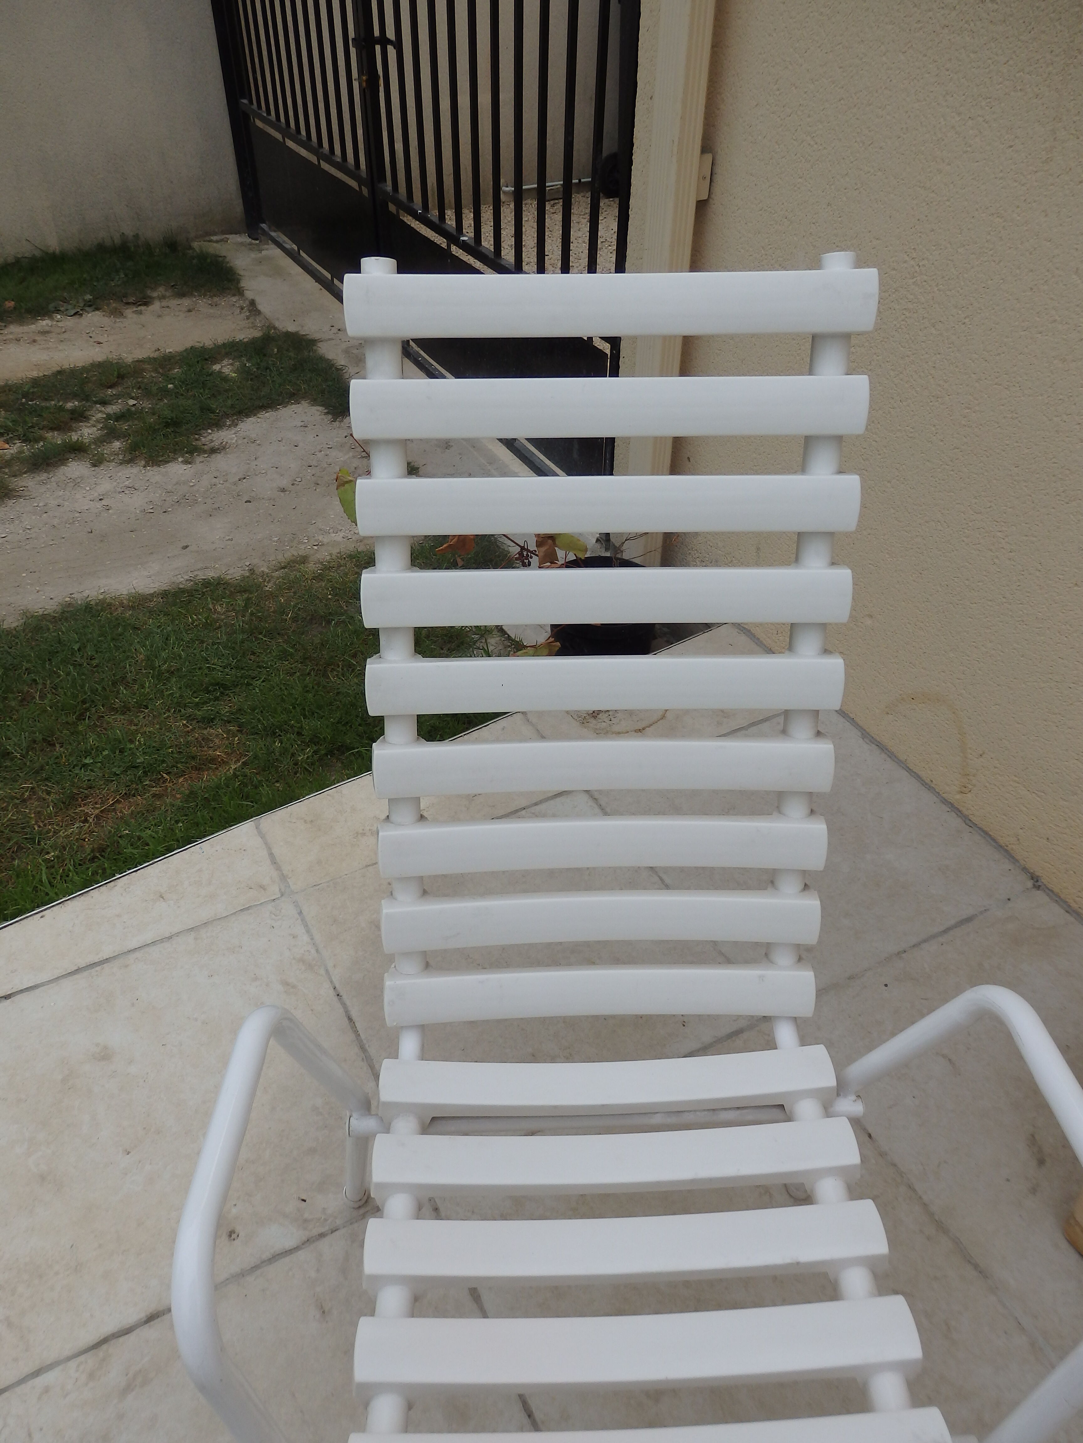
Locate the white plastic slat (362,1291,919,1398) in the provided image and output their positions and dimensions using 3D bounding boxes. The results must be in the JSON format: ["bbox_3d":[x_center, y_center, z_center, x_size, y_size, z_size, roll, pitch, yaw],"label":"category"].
[{"bbox_3d":[0.089,0.579,0.966,0.513,0.050,0.058,-1,34,-2],"label":"white plastic slat"}]

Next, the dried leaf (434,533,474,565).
[{"bbox_3d":[-0.190,-0.392,2.300,0.095,0.090,0.045,1,40,0],"label":"dried leaf"}]

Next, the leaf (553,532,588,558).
[{"bbox_3d":[0.059,-0.402,2.300,0.085,0.075,0.045,1,40,0],"label":"leaf"}]

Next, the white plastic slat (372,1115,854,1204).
[{"bbox_3d":[0.080,0.469,1.118,0.513,0.050,0.058,-1,34,-2],"label":"white plastic slat"}]

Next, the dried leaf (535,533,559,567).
[{"bbox_3d":[0.011,-0.389,2.300,0.060,0.090,0.040,1,40,0],"label":"dried leaf"}]

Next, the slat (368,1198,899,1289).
[{"bbox_3d":[0.084,0.524,1.043,0.513,0.050,0.058,-1,34,-2],"label":"slat"}]

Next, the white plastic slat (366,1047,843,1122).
[{"bbox_3d":[0.076,0.414,1.197,0.513,0.050,0.058,-1,34,-2],"label":"white plastic slat"}]

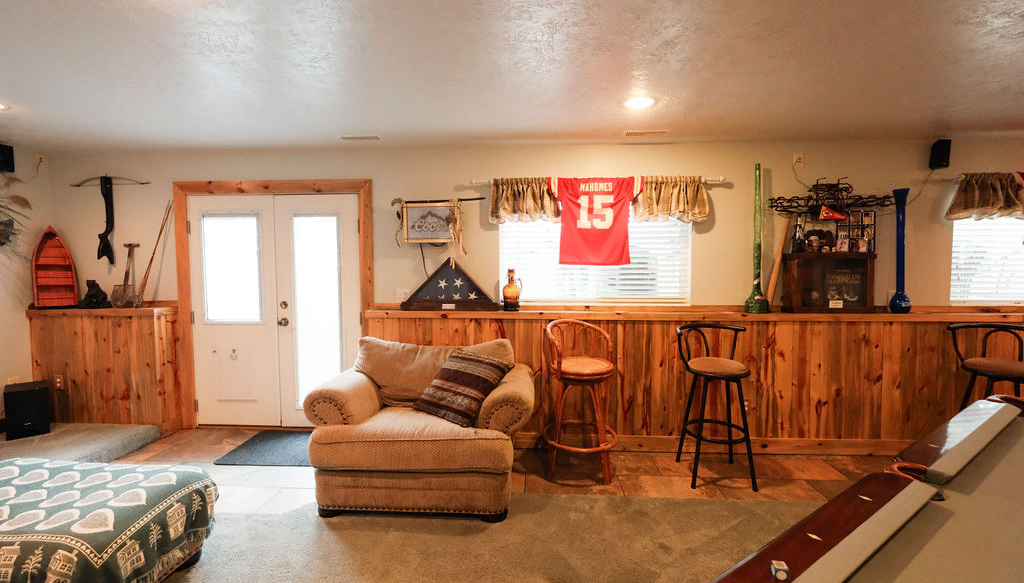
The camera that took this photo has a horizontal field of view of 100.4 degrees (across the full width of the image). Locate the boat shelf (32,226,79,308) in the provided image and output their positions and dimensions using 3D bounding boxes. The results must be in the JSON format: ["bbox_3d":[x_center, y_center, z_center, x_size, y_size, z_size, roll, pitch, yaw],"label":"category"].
[{"bbox_3d":[-3.866,-0.203,3.614,0.285,0.680,0.120,-2,0,-30],"label":"boat shelf"}]

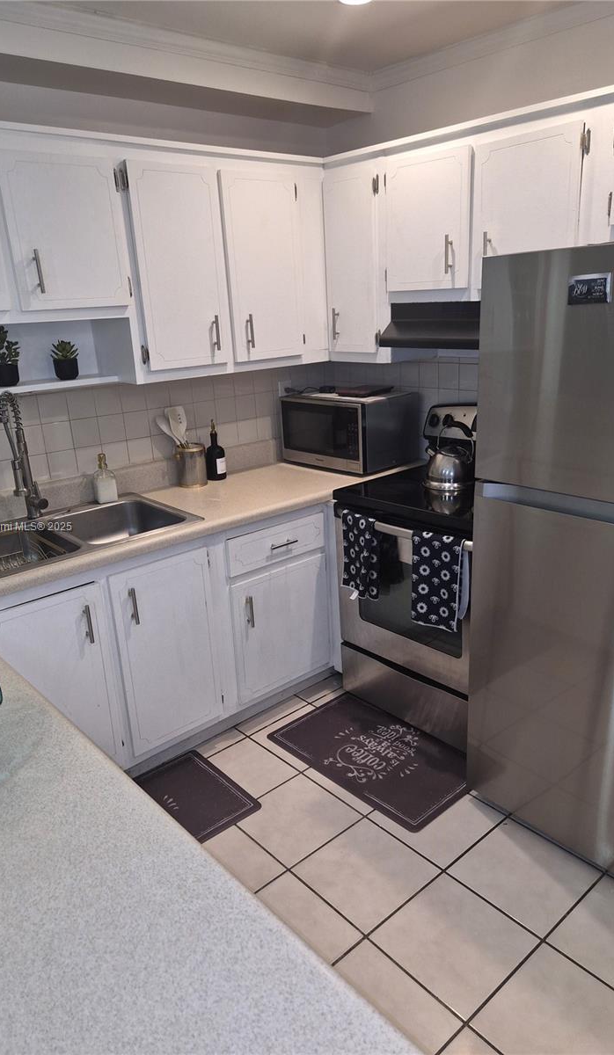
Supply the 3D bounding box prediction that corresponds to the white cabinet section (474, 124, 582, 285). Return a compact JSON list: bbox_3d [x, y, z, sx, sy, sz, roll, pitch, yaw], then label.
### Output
[{"bbox_3d":[0.794,-1.023,2.276,0.325,0.430,0.367,-17,22,-38],"label":"white cabinet section"}]

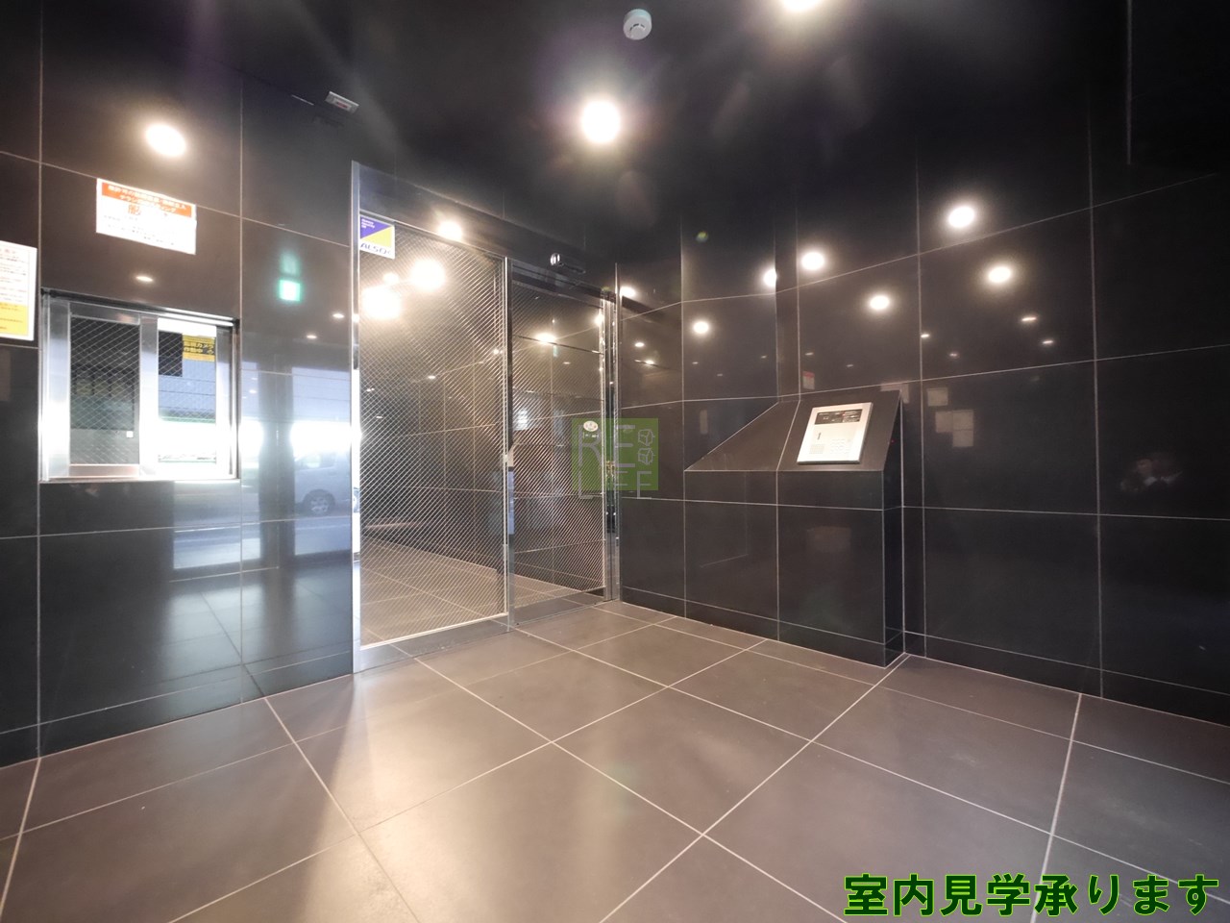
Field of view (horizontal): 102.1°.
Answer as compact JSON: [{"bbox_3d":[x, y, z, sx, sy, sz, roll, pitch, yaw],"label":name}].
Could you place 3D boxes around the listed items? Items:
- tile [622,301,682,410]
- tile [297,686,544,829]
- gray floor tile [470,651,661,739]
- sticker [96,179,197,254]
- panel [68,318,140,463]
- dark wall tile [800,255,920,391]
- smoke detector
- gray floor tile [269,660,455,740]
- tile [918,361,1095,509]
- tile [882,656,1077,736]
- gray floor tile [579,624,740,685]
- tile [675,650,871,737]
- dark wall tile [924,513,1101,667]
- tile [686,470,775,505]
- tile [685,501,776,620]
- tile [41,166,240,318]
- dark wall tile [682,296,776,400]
[{"bbox_3d":[0.235,-0.658,3.211,0.010,0.601,0.512,0,-1,-44],"label":"tile"},{"bbox_3d":[-0.629,0.939,1.655,0.600,0.010,0.600,0,-1,-44],"label":"tile"},{"bbox_3d":[-0.200,0.940,2.074,0.600,0.010,0.600,0,-1,-44],"label":"gray floor tile"},{"bbox_3d":[-1.666,-0.869,1.780,0.257,0.185,0.002,0,-1,-44],"label":"sticker"},{"bbox_3d":[-1.749,-0.236,1.713,0.169,0.501,0.007,0,-1,-44],"label":"panel"},{"bbox_3d":[1.246,-0.677,2.584,0.010,0.601,0.595,0,-1,-44],"label":"dark wall tile"},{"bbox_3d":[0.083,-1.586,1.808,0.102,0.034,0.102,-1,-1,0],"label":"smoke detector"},{"bbox_3d":[-1.015,0.948,2.037,0.597,0.012,0.480,0,-1,-44],"label":"gray floor tile"},{"bbox_3d":[1.679,-0.088,2.165,0.010,0.603,0.596,0,-1,-44],"label":"tile"},{"bbox_3d":[1.464,0.928,2.023,0.488,0.010,0.600,0,-1,-44],"label":"tile"},{"bbox_3d":[0.231,0.947,2.505,0.600,0.010,0.600,0,-1,-44],"label":"gray floor tile"},{"bbox_3d":[0.652,0.936,2.073,0.600,0.010,0.600,0,-1,-44],"label":"tile"},{"bbox_3d":[1.670,0.513,2.137,0.012,0.597,0.596,0,-1,-44],"label":"dark wall tile"},{"bbox_3d":[0.641,0.146,2.827,0.010,0.173,0.599,0,-1,-44],"label":"tile"},{"bbox_3d":[0.645,0.537,2.821,0.010,0.603,0.599,0,-1,-44],"label":"tile"},{"bbox_3d":[-1.675,-0.764,1.798,0.519,0.408,0.010,0,-1,-44],"label":"tile"},{"bbox_3d":[0.676,-0.669,2.963,0.542,0.603,0.012,-1,-1,15],"label":"dark wall tile"}]

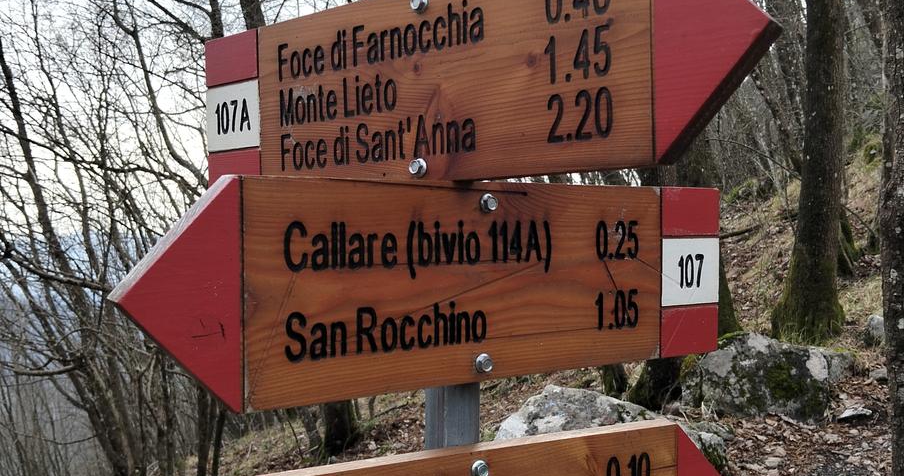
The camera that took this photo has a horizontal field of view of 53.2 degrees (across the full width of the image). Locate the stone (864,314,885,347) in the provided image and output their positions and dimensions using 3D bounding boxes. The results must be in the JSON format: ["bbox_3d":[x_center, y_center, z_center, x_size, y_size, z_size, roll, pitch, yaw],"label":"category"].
[{"bbox_3d":[3.331,0.728,7.100,0.200,0.230,0.200,0,1,25],"label":"stone"}]

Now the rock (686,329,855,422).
[{"bbox_3d":[2.055,0.905,5.900,1.100,0.500,0.750,0,1,19],"label":"rock"}]

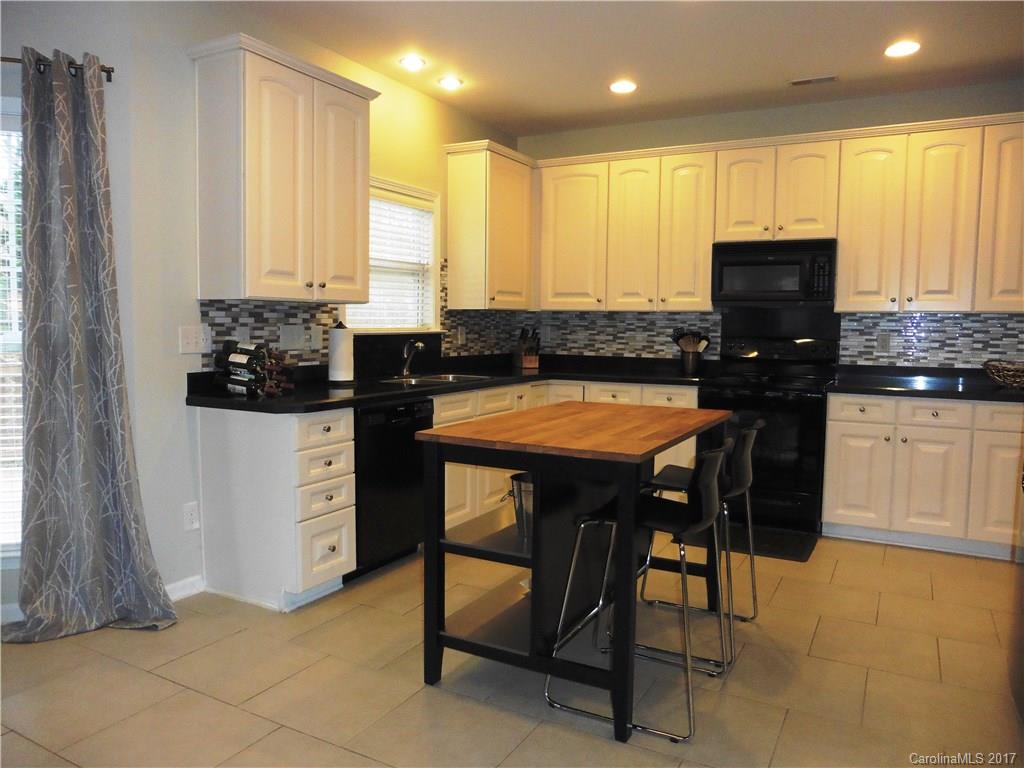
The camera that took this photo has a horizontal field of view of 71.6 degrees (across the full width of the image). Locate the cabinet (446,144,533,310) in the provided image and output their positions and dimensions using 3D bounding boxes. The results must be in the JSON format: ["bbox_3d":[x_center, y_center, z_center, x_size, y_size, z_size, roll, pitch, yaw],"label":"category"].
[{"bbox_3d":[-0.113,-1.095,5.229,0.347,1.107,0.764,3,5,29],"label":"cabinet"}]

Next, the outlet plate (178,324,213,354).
[{"bbox_3d":[-1.442,-0.202,3.249,0.008,0.126,0.163,3,5,29],"label":"outlet plate"}]

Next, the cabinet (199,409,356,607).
[{"bbox_3d":[-1.085,0.542,3.333,0.624,0.875,0.368,3,5,29],"label":"cabinet"}]

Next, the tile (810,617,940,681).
[{"bbox_3d":[1.469,1.066,2.870,0.452,0.012,0.437,3,6,28],"label":"tile"}]

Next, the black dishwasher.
[{"bbox_3d":[-0.836,0.487,3.760,0.624,0.820,0.615,3,5,29],"label":"black dishwasher"}]

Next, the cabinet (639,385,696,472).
[{"bbox_3d":[1.185,0.425,5.000,0.383,0.875,0.647,3,5,29],"label":"cabinet"}]

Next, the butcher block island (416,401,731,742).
[{"bbox_3d":[0.316,0.589,2.815,0.799,0.891,1.240,3,5,29],"label":"butcher block island"}]

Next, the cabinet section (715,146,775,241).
[{"bbox_3d":[1.626,-1.258,4.848,0.381,0.601,0.323,3,6,29],"label":"cabinet section"}]

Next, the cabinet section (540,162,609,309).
[{"bbox_3d":[0.541,-1.093,5.469,0.542,1.066,0.323,3,6,29],"label":"cabinet section"}]

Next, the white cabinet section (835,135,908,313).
[{"bbox_3d":[2.281,-0.987,4.503,0.366,1.066,0.323,3,6,29],"label":"white cabinet section"}]

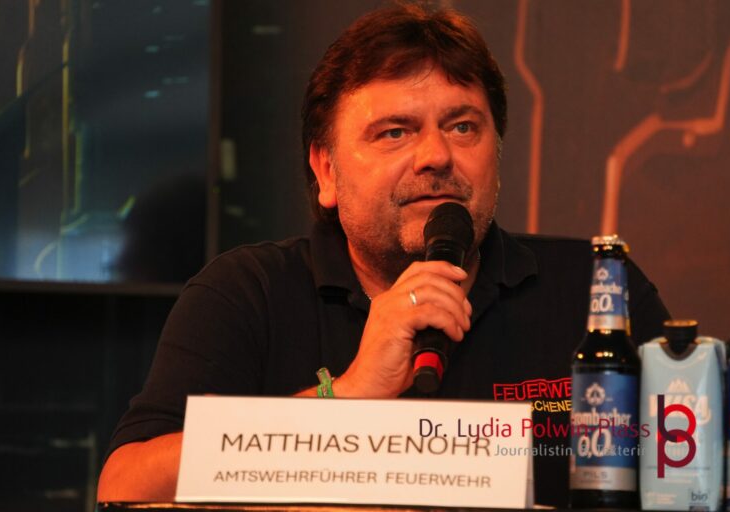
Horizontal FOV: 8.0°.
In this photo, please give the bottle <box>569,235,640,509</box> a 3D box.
[{"bbox_3d":[0.210,0.102,4.545,0.061,0.238,0.061,1,-3,0],"label":"bottle"}]

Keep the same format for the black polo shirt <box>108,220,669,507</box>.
[{"bbox_3d":[0.018,0.260,5.030,0.535,0.580,0.350,2,-3,-7],"label":"black polo shirt"}]

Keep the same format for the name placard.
[{"bbox_3d":[-0.006,0.170,4.497,0.298,0.092,0.100,1,-3,6],"label":"name placard"}]

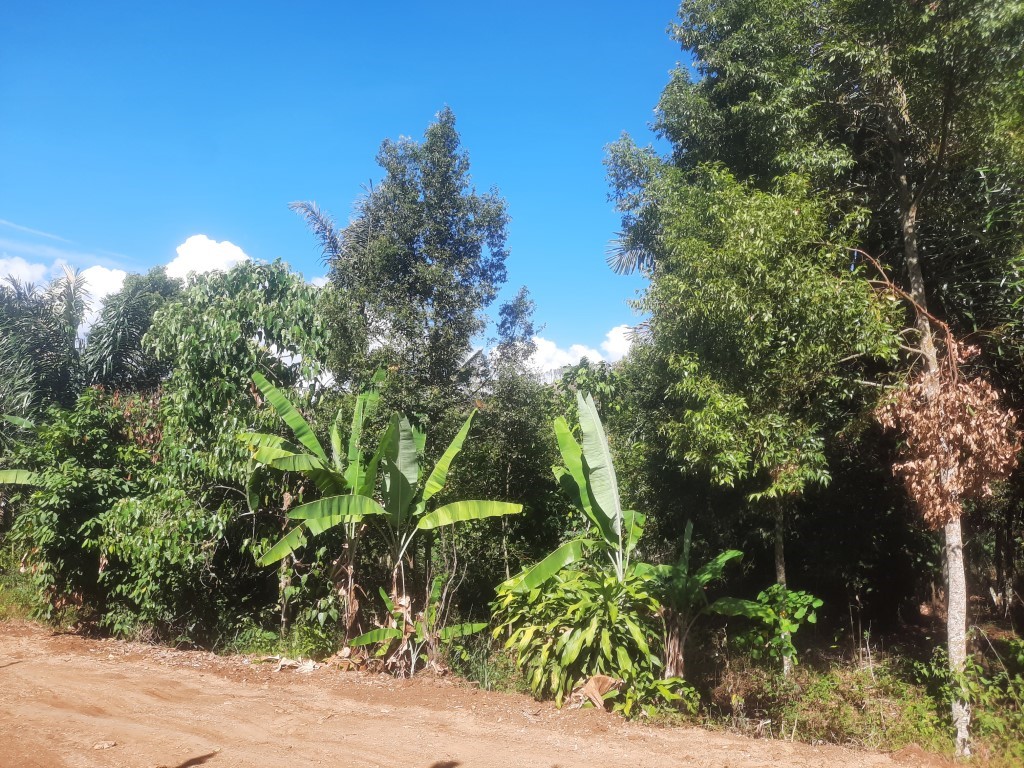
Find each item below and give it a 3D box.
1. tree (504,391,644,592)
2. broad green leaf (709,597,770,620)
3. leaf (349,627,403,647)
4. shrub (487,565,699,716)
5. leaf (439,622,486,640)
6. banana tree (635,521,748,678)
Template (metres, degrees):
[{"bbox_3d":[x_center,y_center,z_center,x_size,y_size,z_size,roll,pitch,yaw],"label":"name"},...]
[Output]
[{"bbox_3d":[0.622,1.451,7.359,1.391,2.827,1.300,0,-12,0],"label":"tree"},{"bbox_3d":[2.345,2.304,7.589,0.616,0.237,0.300,0,-12,0],"label":"broad green leaf"},{"bbox_3d":[-1.531,2.832,8.296,0.606,0.214,0.260,0,-12,0],"label":"leaf"},{"bbox_3d":[0.762,2.365,6.913,1.887,1.354,1.750,0,-12,0],"label":"shrub"},{"bbox_3d":[-0.562,2.812,8.403,0.545,0.195,0.260,0,-12,0],"label":"leaf"},{"bbox_3d":[1.894,2.256,7.803,1.202,1.606,1.150,0,-12,0],"label":"banana tree"}]

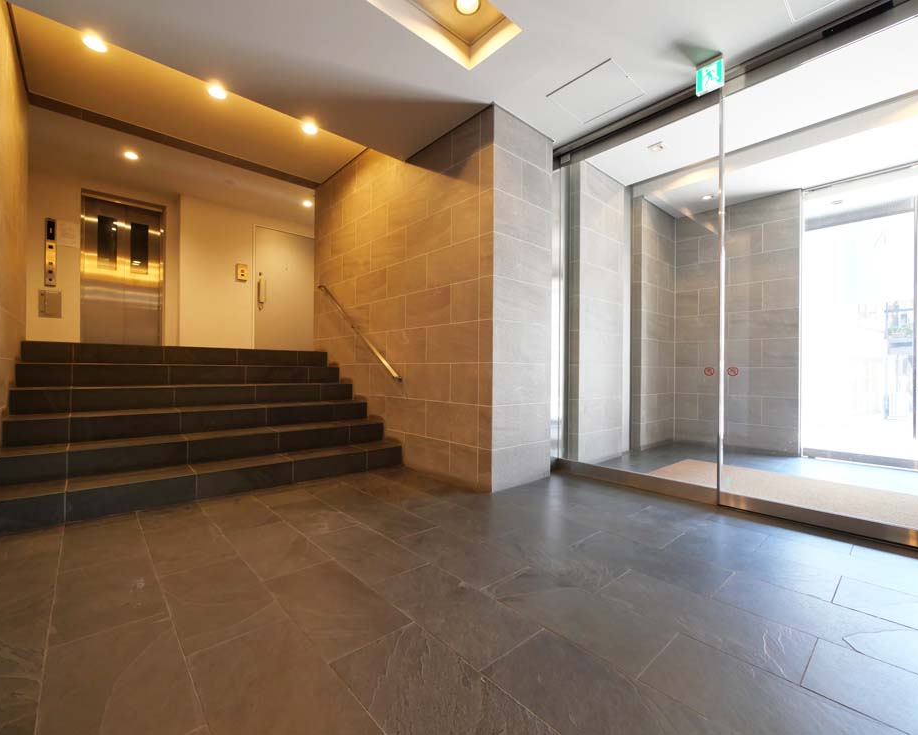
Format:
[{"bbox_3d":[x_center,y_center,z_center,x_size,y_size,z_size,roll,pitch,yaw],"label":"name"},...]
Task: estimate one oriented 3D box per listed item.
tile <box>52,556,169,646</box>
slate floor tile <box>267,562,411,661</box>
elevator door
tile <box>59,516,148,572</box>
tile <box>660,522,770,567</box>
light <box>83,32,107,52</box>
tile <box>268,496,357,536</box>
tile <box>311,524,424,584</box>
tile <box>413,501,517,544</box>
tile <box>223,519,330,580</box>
[{"bbox_3d":[-1.342,0.862,1.521,0.298,0.013,0.593,1,-1,-43],"label":"tile"},{"bbox_3d":[-0.475,0.877,1.481,0.300,0.015,0.600,1,-1,-43],"label":"slate floor tile"},{"bbox_3d":[-4.709,-1.228,5.572,0.850,2.100,0.080,1,-1,-43],"label":"elevator door"},{"bbox_3d":[-1.752,0.865,1.958,0.298,0.013,0.596,1,-1,-43],"label":"tile"},{"bbox_3d":[1.301,0.892,2.051,0.300,0.015,0.600,1,-1,-43],"label":"tile"},{"bbox_3d":[-2.582,-2.316,2.812,0.120,0.050,0.120,1,-1,-43],"label":"light"},{"bbox_3d":[-0.875,0.886,2.350,0.300,0.015,0.600,1,-1,-43],"label":"tile"},{"bbox_3d":[-0.452,0.882,1.903,0.300,0.015,0.600,1,-1,-43],"label":"tile"},{"bbox_3d":[-0.007,0.883,2.289,0.298,0.013,0.596,1,-1,-43],"label":"tile"},{"bbox_3d":[-0.903,0.881,1.939,0.300,0.015,0.600,1,-1,-43],"label":"tile"}]

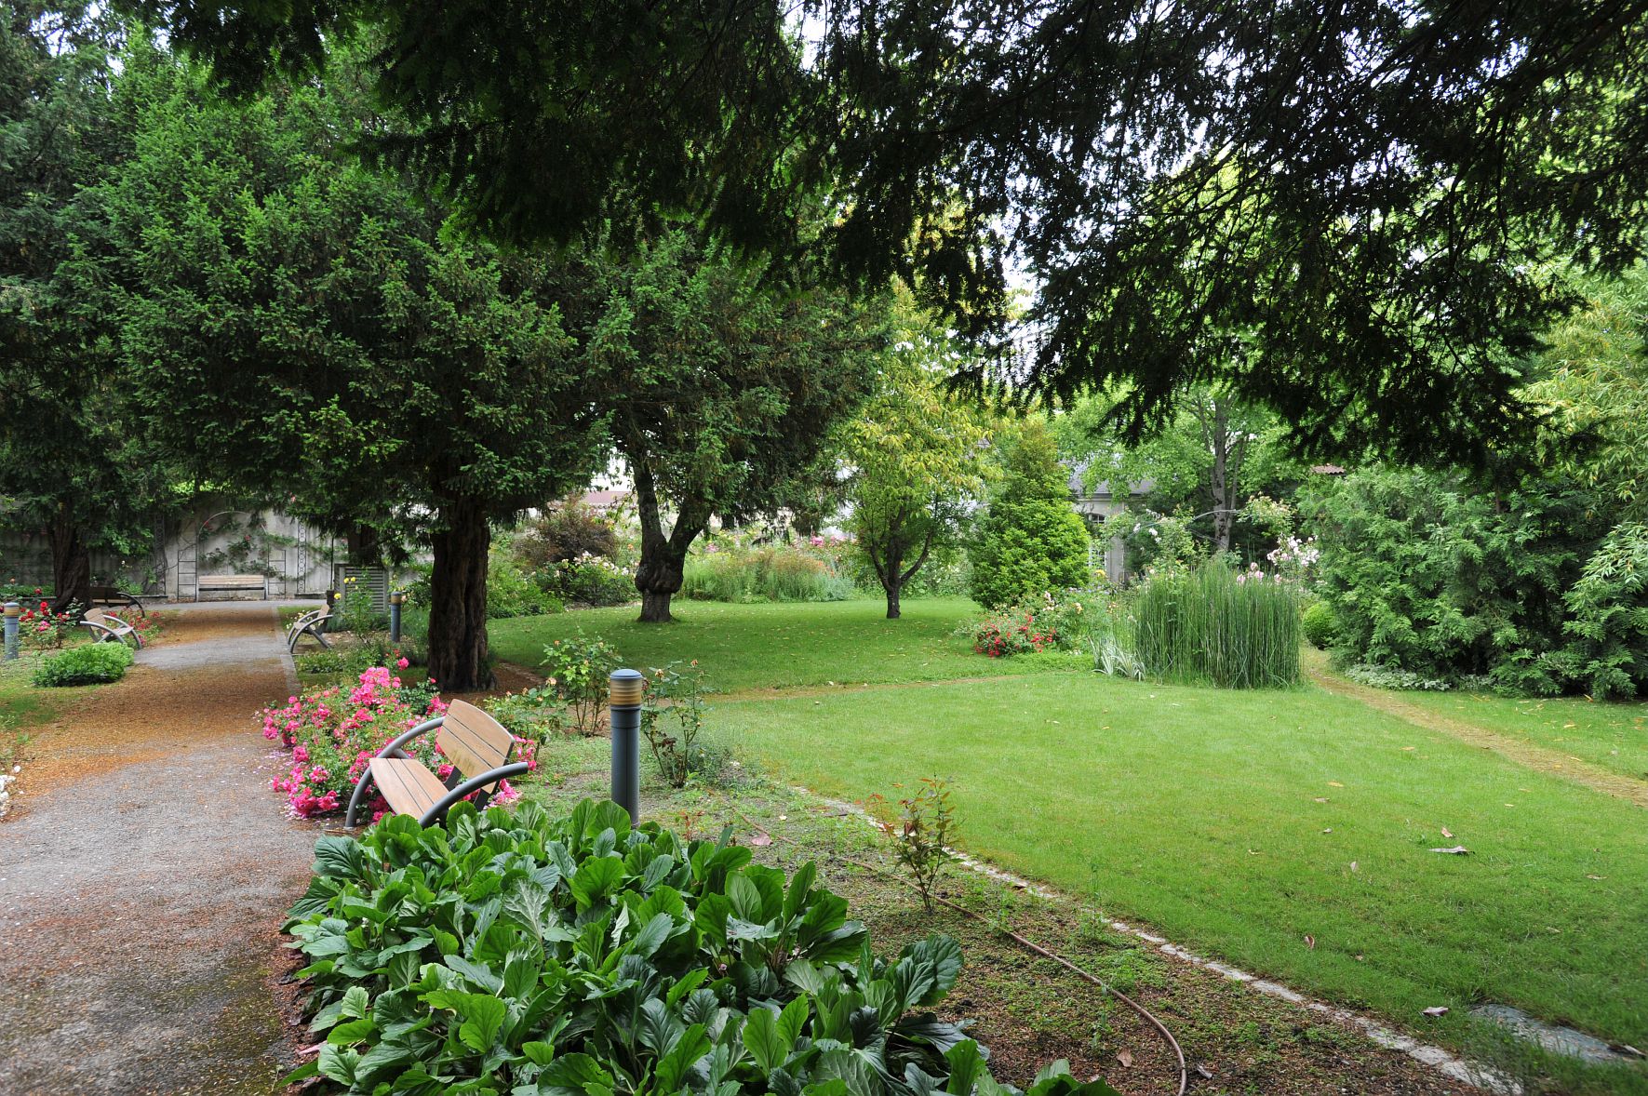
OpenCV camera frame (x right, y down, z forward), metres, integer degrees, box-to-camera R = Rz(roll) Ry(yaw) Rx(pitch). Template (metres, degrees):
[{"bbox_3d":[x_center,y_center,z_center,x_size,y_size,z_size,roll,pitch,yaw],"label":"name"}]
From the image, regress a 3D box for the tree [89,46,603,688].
[{"bbox_3d":[-6.300,-2.400,13.400,6.700,8.400,6.300,0,-1,0],"label":"tree"}]

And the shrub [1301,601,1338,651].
[{"bbox_3d":[9.194,1.407,18.504,0.760,0.860,0.760,0,-1,0],"label":"shrub"}]

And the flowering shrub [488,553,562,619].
[{"bbox_3d":[-8.250,1.020,27.500,2.300,1.750,1.900,0,-1,0],"label":"flowering shrub"}]

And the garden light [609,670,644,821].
[{"bbox_3d":[-1.210,1.235,6.170,0.195,1.000,0.195,0,-1,0],"label":"garden light"}]

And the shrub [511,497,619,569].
[{"bbox_3d":[-8.764,0.076,34.015,3.500,3.300,3.200,0,-1,0],"label":"shrub"}]

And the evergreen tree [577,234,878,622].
[{"bbox_3d":[-2.383,-3.125,25.045,7.500,9.900,7.300,0,-1,0],"label":"evergreen tree"}]

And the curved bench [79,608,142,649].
[{"bbox_3d":[-12.180,1.430,17.234,0.700,0.790,1.850,0,-1,-29],"label":"curved bench"}]

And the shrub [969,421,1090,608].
[{"bbox_3d":[5.820,-0.850,28.300,3.400,5.500,3.400,0,-1,0],"label":"shrub"}]

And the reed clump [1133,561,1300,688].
[{"bbox_3d":[5.400,1.000,13.850,2.250,1.620,1.700,0,-1,0],"label":"reed clump"}]

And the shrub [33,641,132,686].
[{"bbox_3d":[-10.198,1.555,13.902,1.080,0.480,1.300,0,-1,-29],"label":"shrub"}]

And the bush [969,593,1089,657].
[{"bbox_3d":[3.650,1.307,18.005,2.100,1.050,1.600,0,-1,0],"label":"bush"}]

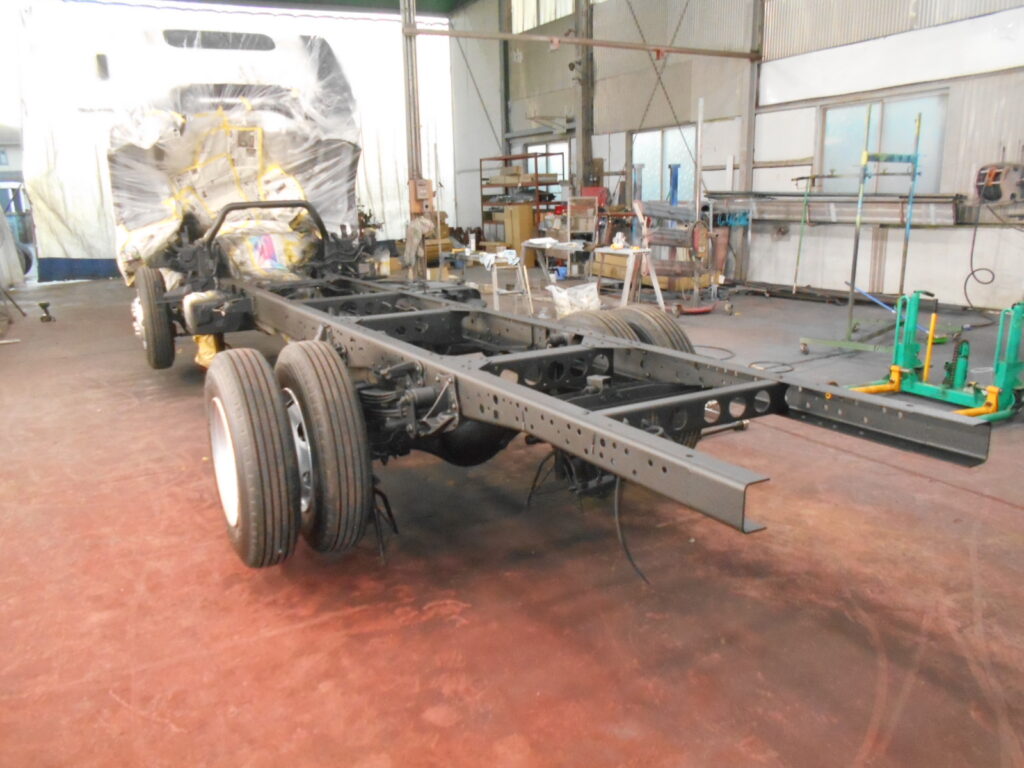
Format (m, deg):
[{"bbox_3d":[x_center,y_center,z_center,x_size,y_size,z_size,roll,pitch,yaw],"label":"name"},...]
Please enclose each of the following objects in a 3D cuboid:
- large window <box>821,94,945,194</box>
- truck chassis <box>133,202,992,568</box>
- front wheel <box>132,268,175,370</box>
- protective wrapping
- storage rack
[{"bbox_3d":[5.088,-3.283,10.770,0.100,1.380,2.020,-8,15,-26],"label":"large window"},{"bbox_3d":[-0.903,-0.407,4.702,2.250,1.356,7.000,-8,15,-29],"label":"truck chassis"},{"bbox_3d":[-2.933,-0.535,6.287,0.260,0.820,0.820,-8,15,-29],"label":"front wheel"},{"bbox_3d":[-2.626,-2.104,7.328,2.150,2.020,1.500,-8,15,-29],"label":"protective wrapping"},{"bbox_3d":[0.219,-4.112,18.225,0.709,2.420,2.559,-9,15,-29],"label":"storage rack"}]

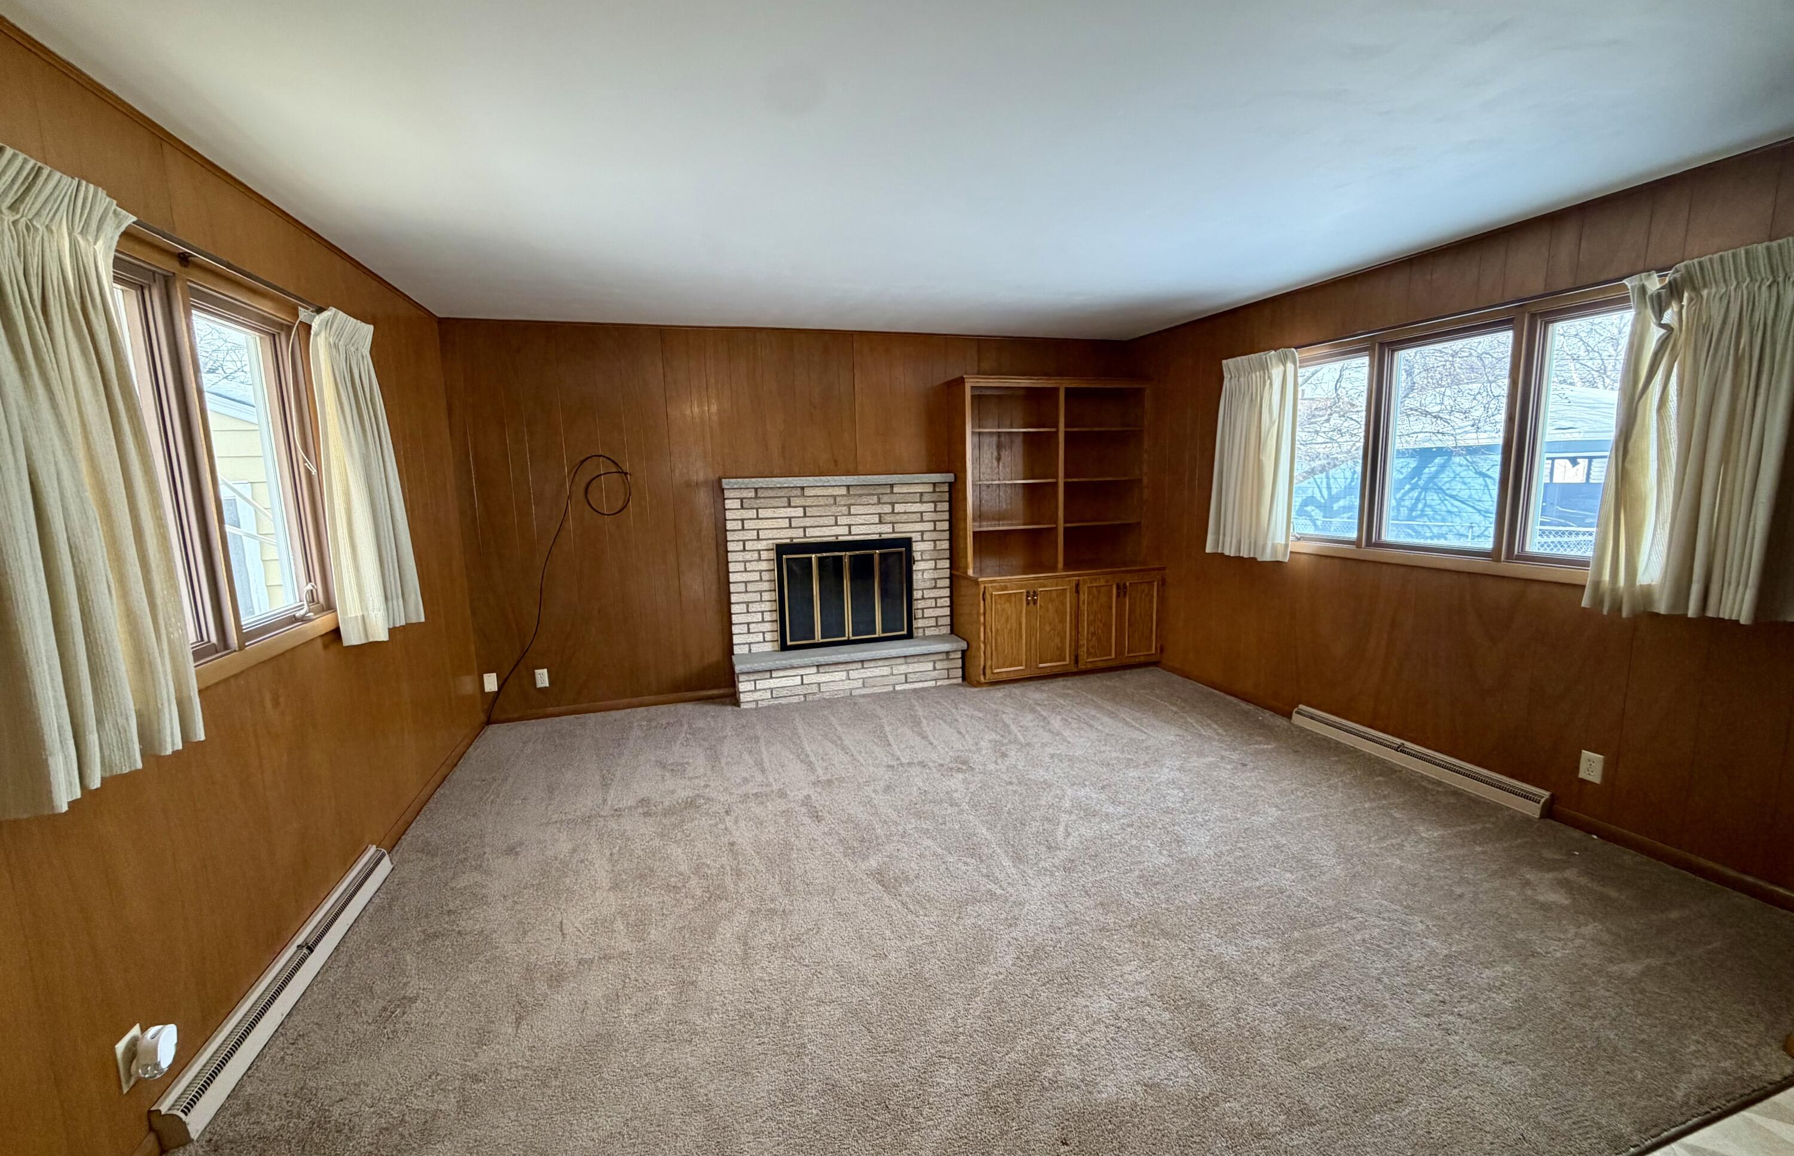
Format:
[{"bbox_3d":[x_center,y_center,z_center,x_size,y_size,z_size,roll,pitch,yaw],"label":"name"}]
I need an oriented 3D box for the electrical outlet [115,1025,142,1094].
[{"bbox_3d":[-1.680,1.050,1.588,0.010,0.114,0.070,-4,9,-17],"label":"electrical outlet"}]

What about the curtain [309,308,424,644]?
[{"bbox_3d":[-2.098,-0.383,2.869,0.110,1.250,0.630,-4,9,-17],"label":"curtain"}]

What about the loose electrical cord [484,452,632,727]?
[{"bbox_3d":[-2.107,0.070,4.523,0.955,1.638,0.050,-4,9,-17],"label":"loose electrical cord"}]

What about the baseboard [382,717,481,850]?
[{"bbox_3d":[-2.312,0.999,3.680,0.016,0.068,1.745,-4,9,-17],"label":"baseboard"}]

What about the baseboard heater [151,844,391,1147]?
[{"bbox_3d":[-1.842,1.172,2.257,0.065,0.106,1.260,-4,9,-17],"label":"baseboard heater"}]

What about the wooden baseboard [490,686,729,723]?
[{"bbox_3d":[-1.833,0.835,4.731,1.535,0.066,0.015,-4,9,-17],"label":"wooden baseboard"}]

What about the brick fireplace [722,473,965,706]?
[{"bbox_3d":[-0.319,0.053,4.933,1.600,1.474,0.315,-4,9,-17],"label":"brick fireplace"}]

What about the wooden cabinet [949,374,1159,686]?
[{"bbox_3d":[1.162,-0.360,5.264,1.445,2.118,0.455,-4,9,-17],"label":"wooden cabinet"}]

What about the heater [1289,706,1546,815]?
[{"bbox_3d":[2.484,0.861,3.590,0.069,0.110,1.260,-4,9,-17],"label":"heater"}]

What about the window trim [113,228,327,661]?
[{"bbox_3d":[-1.950,-0.306,2.034,0.110,1.130,1.320,-4,9,-17],"label":"window trim"}]

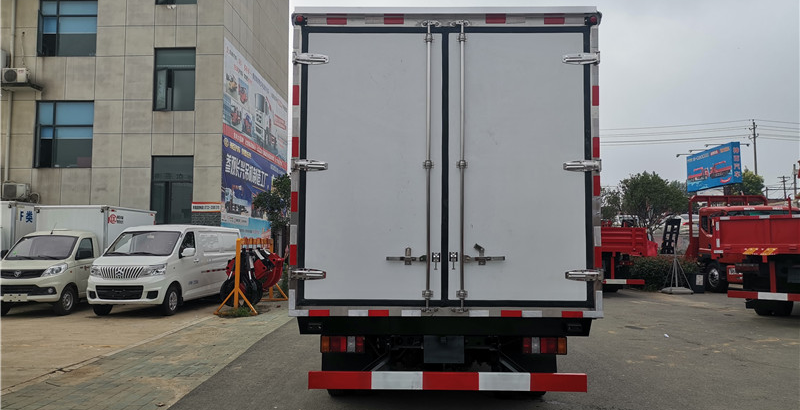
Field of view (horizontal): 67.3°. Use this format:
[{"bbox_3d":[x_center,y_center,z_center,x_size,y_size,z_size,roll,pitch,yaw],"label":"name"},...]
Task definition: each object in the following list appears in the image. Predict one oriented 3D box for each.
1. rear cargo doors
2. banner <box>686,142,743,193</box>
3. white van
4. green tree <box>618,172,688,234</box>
[{"bbox_3d":[0.334,-0.304,4.504,2.160,2.130,0.120,0,-4,1],"label":"rear cargo doors"},{"bbox_3d":[22.375,-2.559,43.053,0.560,2.770,6.100,0,-4,-1],"label":"banner"},{"bbox_3d":[-5.398,1.459,14.737,1.740,1.990,4.950,0,-4,4],"label":"white van"},{"bbox_3d":[10.544,0.741,24.952,2.700,4.200,2.700,0,-4,0],"label":"green tree"}]

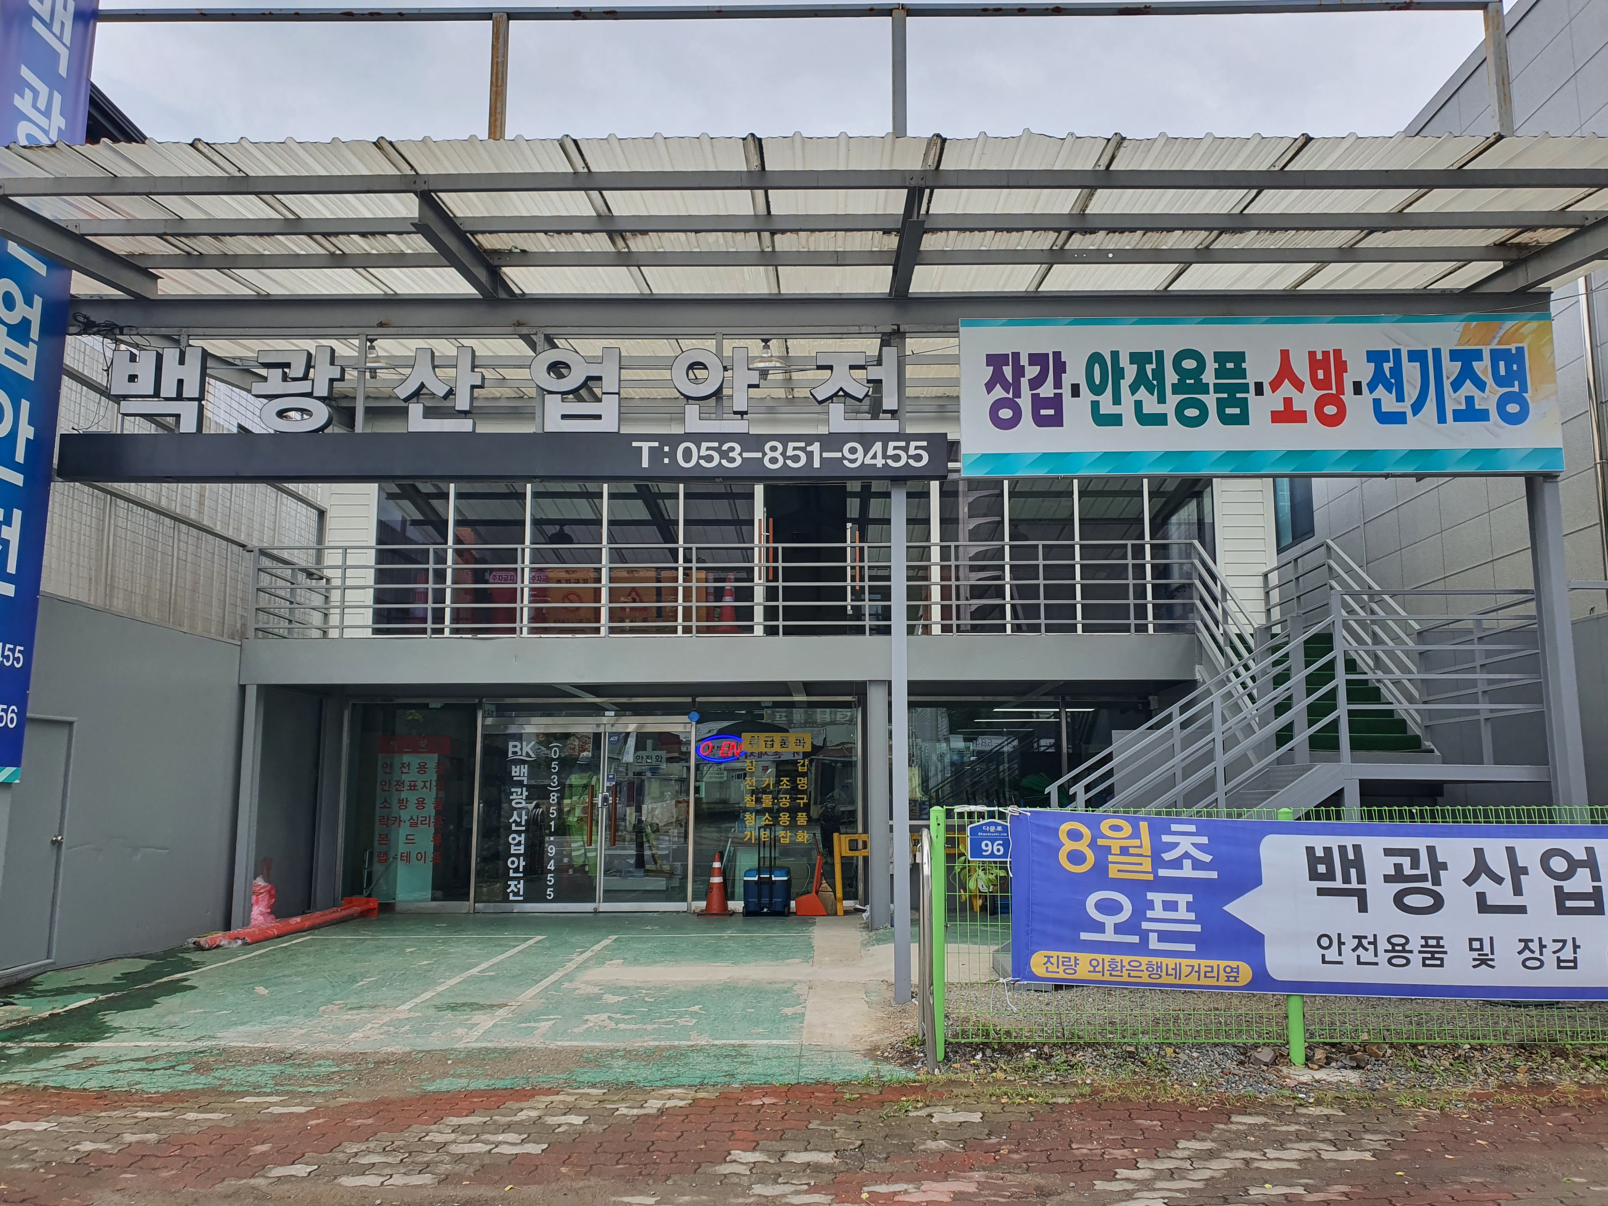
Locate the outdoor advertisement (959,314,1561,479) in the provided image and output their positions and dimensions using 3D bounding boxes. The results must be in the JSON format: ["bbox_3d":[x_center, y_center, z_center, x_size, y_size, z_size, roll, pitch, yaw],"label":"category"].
[{"bbox_3d":[3.370,-1.552,8.933,4.400,1.220,0.120,0,-9,1],"label":"outdoor advertisement"}]

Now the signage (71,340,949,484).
[{"bbox_3d":[-2.249,-1.433,8.984,6.620,1.030,0.250,0,-9,1],"label":"signage"}]

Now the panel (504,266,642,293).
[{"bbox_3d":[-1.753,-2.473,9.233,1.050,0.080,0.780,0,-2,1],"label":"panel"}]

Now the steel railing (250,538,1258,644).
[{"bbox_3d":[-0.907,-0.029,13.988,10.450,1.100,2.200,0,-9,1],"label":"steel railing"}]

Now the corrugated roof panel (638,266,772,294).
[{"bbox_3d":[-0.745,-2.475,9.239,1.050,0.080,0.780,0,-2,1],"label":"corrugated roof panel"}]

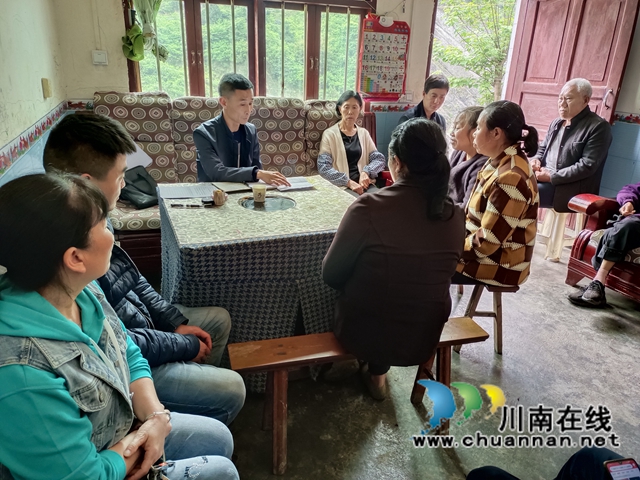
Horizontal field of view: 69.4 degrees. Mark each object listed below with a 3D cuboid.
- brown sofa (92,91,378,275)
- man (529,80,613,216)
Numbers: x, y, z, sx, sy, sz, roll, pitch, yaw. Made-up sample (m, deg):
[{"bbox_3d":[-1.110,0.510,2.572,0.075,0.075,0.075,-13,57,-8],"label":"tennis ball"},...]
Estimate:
[{"bbox_3d":[-0.495,-0.474,3.499,2.268,1.161,0.810,-6,22,-22],"label":"brown sofa"},{"bbox_3d":[1.866,-0.516,3.605,0.780,1.350,0.560,-4,21,-18],"label":"man"}]

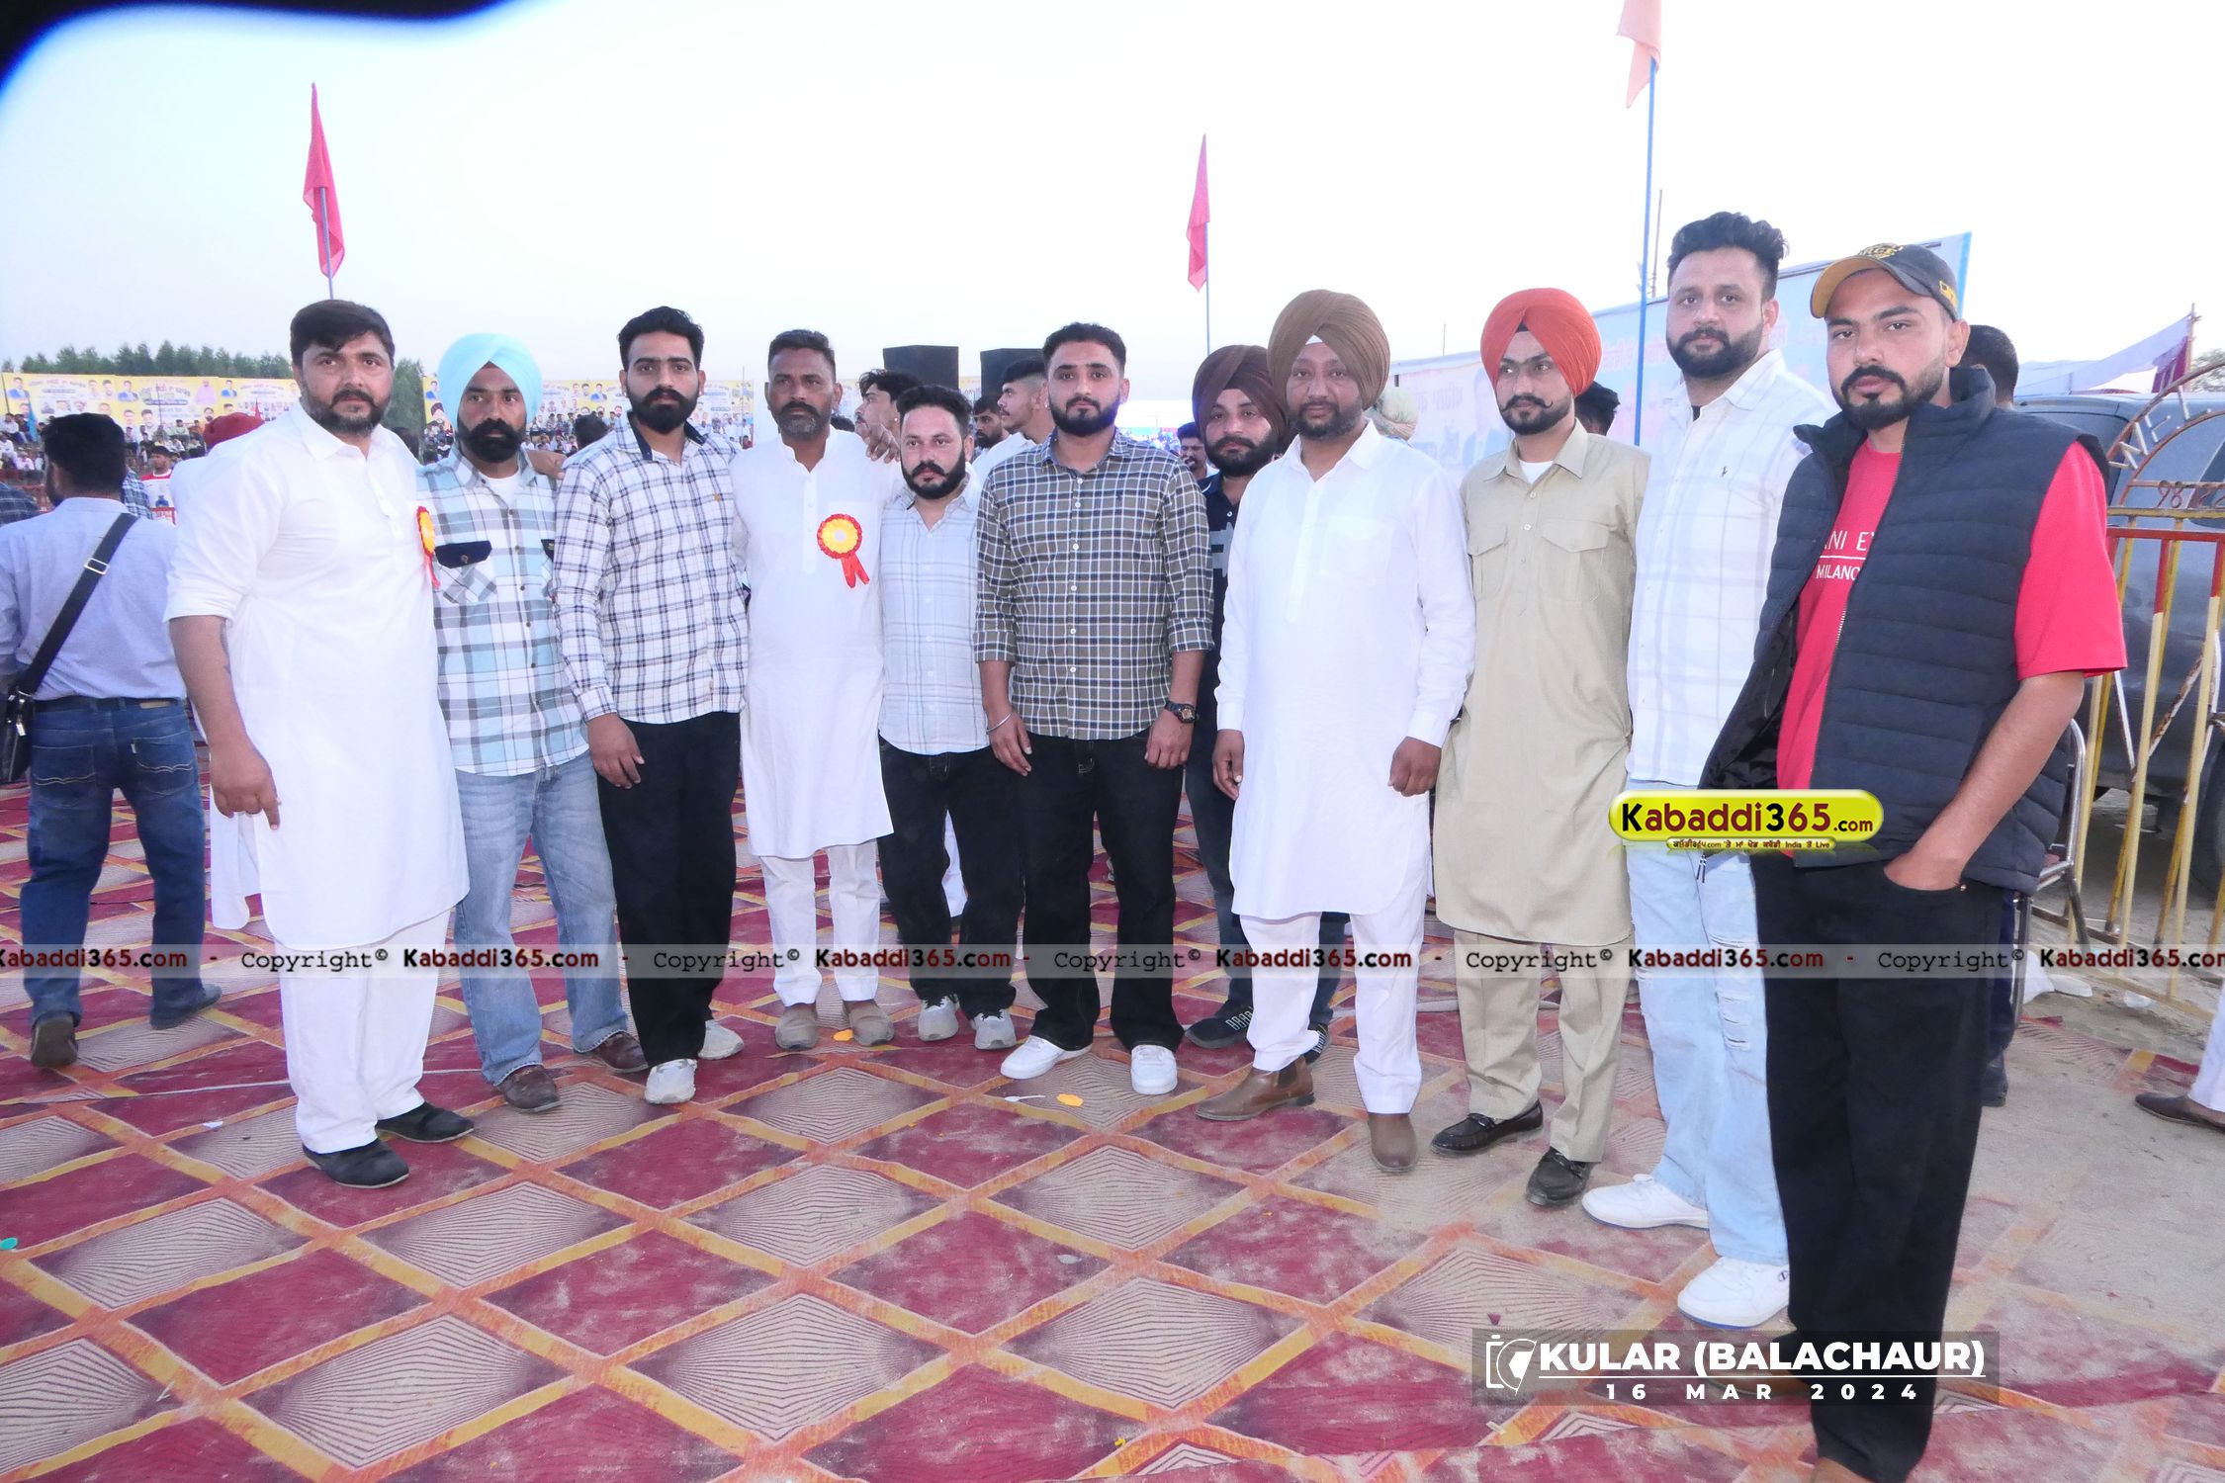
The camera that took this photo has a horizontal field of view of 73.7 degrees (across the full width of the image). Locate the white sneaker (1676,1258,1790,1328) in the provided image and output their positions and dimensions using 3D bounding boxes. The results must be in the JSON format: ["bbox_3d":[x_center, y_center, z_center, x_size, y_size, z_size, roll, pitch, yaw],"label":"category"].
[{"bbox_3d":[1.074,0.903,2.513,0.288,0.107,0.106,-7,13,-27],"label":"white sneaker"}]

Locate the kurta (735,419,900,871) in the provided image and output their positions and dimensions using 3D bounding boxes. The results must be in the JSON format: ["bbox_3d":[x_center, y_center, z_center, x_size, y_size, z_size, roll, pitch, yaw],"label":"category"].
[{"bbox_3d":[-0.738,-0.243,3.662,0.460,1.000,0.280,-2,10,-6],"label":"kurta"}]

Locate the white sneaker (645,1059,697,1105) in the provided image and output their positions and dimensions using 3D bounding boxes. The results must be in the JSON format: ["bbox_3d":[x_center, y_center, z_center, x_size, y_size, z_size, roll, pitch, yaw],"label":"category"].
[{"bbox_3d":[-1.028,0.746,3.514,0.110,0.120,0.290,-2,10,-7],"label":"white sneaker"}]

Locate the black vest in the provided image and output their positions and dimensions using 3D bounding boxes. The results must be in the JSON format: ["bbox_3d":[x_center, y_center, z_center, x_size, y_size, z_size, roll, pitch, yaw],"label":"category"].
[{"bbox_3d":[1.069,-0.152,2.020,0.330,0.670,0.490,-7,12,-31],"label":"black vest"}]

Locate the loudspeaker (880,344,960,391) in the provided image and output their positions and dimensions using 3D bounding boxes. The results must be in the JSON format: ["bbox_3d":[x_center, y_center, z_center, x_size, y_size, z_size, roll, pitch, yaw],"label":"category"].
[{"bbox_3d":[-1.422,-2.630,11.337,0.410,0.720,0.400,-6,11,-26],"label":"loudspeaker"}]

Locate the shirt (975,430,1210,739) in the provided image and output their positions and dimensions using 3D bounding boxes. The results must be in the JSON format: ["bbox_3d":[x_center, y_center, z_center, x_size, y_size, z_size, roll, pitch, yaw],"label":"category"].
[{"bbox_3d":[-0.046,-0.366,3.454,0.520,0.690,0.270,0,10,4],"label":"shirt"}]

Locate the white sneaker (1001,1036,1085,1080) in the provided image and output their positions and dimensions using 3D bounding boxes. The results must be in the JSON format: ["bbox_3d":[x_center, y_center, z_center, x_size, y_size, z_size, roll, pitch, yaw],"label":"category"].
[{"bbox_3d":[-0.161,0.718,3.557,0.106,0.107,0.288,9,15,41],"label":"white sneaker"}]

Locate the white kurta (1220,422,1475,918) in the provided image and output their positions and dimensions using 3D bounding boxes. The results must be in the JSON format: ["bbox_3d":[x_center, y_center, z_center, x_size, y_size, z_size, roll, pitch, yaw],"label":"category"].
[{"bbox_3d":[0.496,-0.150,3.125,0.500,0.990,0.310,3,11,21],"label":"white kurta"}]

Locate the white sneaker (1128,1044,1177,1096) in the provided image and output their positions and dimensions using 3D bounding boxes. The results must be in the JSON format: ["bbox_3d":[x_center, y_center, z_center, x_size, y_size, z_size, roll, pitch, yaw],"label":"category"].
[{"bbox_3d":[0.095,0.729,3.479,0.106,0.107,0.288,-1,11,-2],"label":"white sneaker"}]

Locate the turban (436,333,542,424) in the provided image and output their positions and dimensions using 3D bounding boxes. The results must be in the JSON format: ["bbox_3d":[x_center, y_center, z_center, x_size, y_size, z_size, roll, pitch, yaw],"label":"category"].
[{"bbox_3d":[-1.381,-0.800,3.282,0.225,0.205,0.250,-7,9,-28],"label":"turban"}]

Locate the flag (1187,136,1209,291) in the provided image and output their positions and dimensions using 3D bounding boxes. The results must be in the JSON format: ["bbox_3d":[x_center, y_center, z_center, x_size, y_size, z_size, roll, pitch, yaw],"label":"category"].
[{"bbox_3d":[0.609,-3.772,10.600,0.170,1.100,0.170,-1,10,0],"label":"flag"}]

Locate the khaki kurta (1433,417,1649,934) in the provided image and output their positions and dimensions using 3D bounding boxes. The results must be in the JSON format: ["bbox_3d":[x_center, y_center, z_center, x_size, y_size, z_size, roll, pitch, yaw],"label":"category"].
[{"bbox_3d":[0.856,-0.114,2.950,0.300,1.010,0.480,-10,14,-43],"label":"khaki kurta"}]

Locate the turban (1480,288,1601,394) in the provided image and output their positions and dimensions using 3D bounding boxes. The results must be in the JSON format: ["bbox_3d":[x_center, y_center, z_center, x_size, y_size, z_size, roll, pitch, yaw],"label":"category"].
[{"bbox_3d":[0.798,-0.745,2.761,0.220,0.205,0.250,7,9,34],"label":"turban"}]

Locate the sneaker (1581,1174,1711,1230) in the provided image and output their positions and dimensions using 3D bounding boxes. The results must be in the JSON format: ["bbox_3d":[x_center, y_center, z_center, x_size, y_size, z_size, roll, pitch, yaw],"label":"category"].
[{"bbox_3d":[1.033,0.847,2.802,0.288,0.107,0.106,0,11,6],"label":"sneaker"}]

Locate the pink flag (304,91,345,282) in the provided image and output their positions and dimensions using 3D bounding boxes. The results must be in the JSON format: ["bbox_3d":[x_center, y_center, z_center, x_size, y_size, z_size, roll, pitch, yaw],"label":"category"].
[{"bbox_3d":[-4.725,-3.365,8.900,0.240,1.100,0.200,-1,10,0],"label":"pink flag"}]

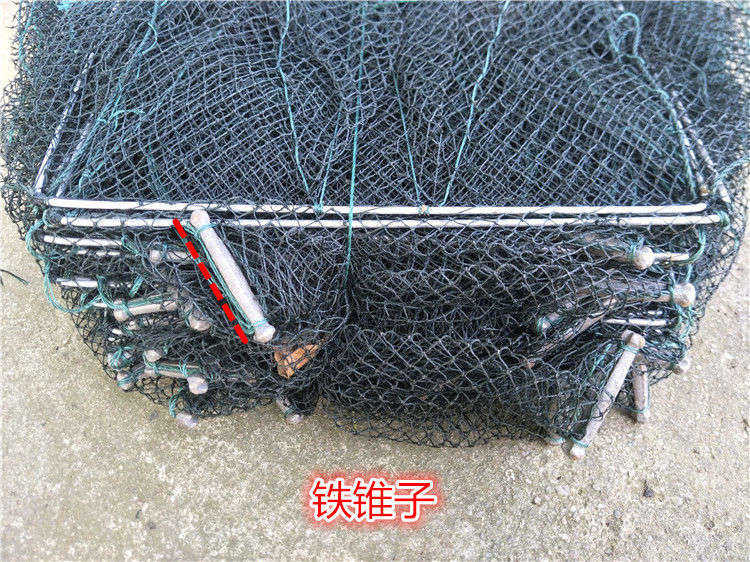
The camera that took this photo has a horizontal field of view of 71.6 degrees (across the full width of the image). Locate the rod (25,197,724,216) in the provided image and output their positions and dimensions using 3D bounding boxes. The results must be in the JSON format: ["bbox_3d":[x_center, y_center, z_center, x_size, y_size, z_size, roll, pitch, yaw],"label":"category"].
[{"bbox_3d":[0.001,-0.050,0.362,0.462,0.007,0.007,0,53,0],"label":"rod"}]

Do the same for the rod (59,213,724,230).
[{"bbox_3d":[0.010,-0.036,0.316,0.404,0.005,0.005,0,52,0],"label":"rod"}]

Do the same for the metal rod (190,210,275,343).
[{"bbox_3d":[-0.084,-0.004,0.305,0.011,0.011,0.090,-29,86,-13],"label":"metal rod"}]

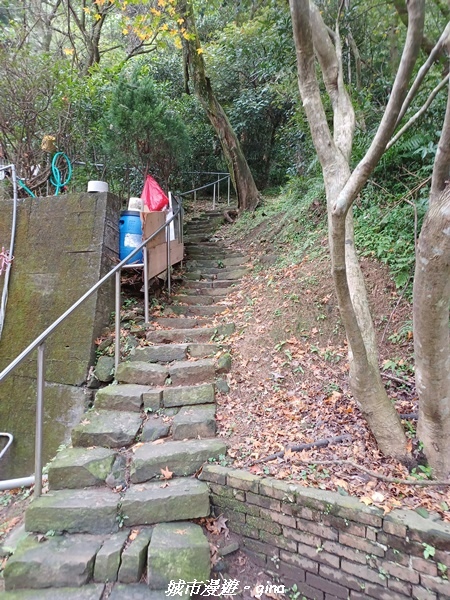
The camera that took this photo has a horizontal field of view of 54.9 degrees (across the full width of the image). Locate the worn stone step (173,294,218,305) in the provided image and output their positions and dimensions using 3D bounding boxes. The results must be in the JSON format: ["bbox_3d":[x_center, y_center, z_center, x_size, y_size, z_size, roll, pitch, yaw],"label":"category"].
[{"bbox_3d":[-0.435,0.023,6.229,0.642,0.140,0.360,0,-1,-3],"label":"worn stone step"}]

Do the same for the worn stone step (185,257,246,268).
[{"bbox_3d":[-0.160,-0.643,7.874,1.102,0.150,0.350,0,-1,-3],"label":"worn stone step"}]

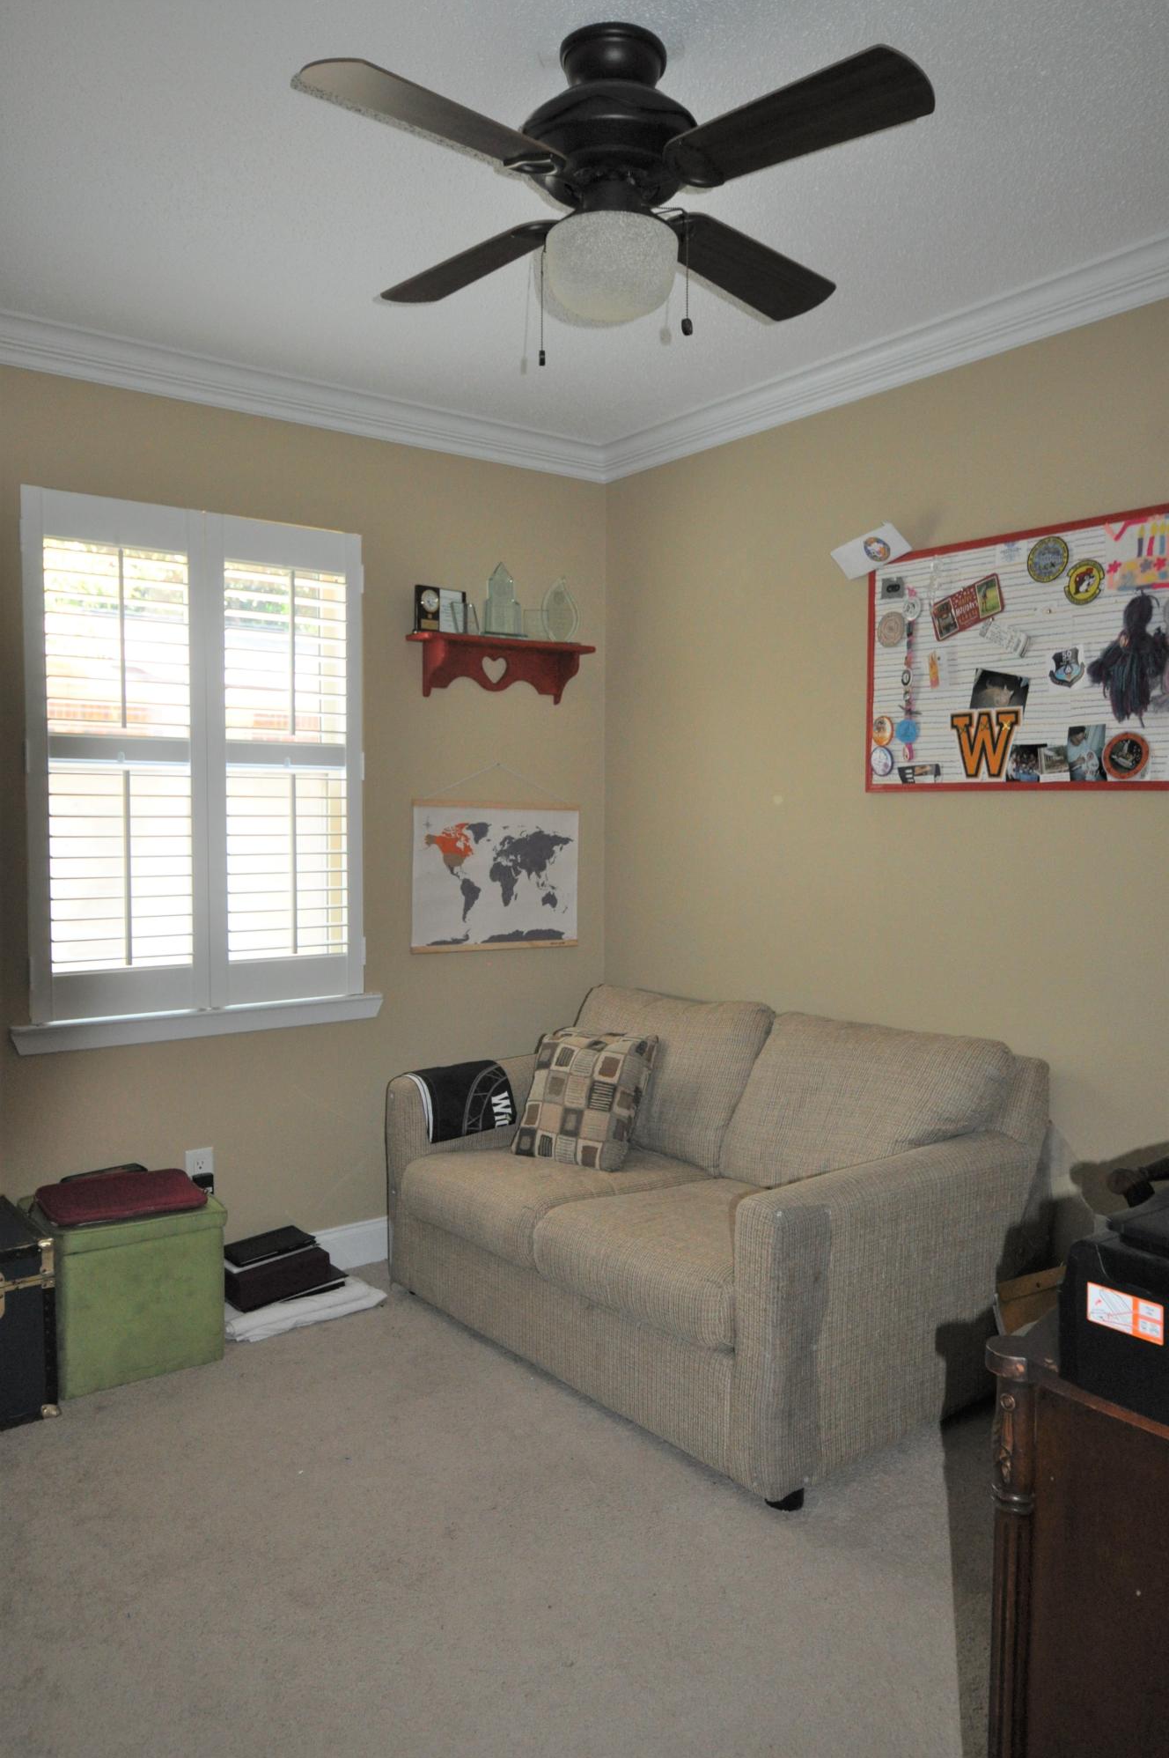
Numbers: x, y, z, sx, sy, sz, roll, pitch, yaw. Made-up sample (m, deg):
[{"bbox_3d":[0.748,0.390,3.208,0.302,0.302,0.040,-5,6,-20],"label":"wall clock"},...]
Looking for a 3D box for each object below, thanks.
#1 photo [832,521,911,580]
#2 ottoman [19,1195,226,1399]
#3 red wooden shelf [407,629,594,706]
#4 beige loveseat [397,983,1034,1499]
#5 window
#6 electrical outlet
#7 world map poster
[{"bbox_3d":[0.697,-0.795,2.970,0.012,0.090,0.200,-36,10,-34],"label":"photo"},{"bbox_3d":[-1.113,0.966,2.958,0.375,0.377,0.345,-3,5,-36],"label":"ottoman"},{"bbox_3d":[-0.236,-0.612,3.598,0.565,0.170,0.150,-3,5,-36],"label":"red wooden shelf"},{"bbox_3d":[0.253,0.744,3.032,0.810,0.830,1.435,-3,5,-39],"label":"beige loveseat"},{"bbox_3d":[-0.970,-0.297,3.145,0.866,1.265,0.050,-3,5,-36],"label":"window"},{"bbox_3d":[-1.013,0.770,3.219,0.073,0.118,0.012,-3,5,-36],"label":"electrical outlet"},{"bbox_3d":[-0.257,-0.002,3.712,0.595,0.437,0.015,0,4,-36],"label":"world map poster"}]

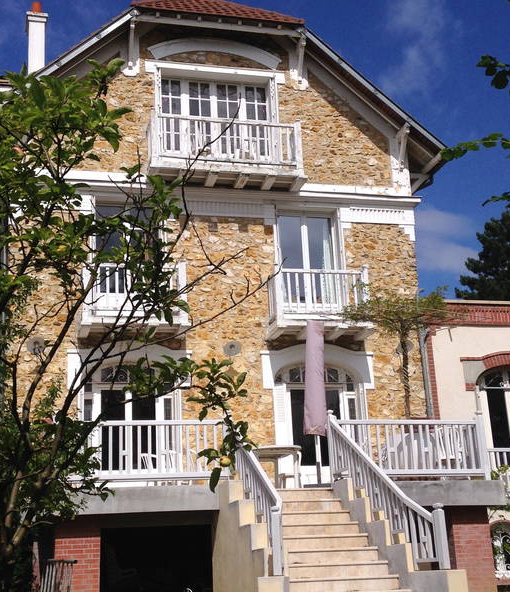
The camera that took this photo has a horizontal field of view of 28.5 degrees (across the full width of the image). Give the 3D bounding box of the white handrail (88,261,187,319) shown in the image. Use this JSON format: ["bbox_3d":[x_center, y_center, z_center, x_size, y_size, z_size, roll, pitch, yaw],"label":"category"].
[{"bbox_3d":[-1.987,-0.038,16.448,1.720,0.950,0.550,2,-19,-15],"label":"white handrail"}]

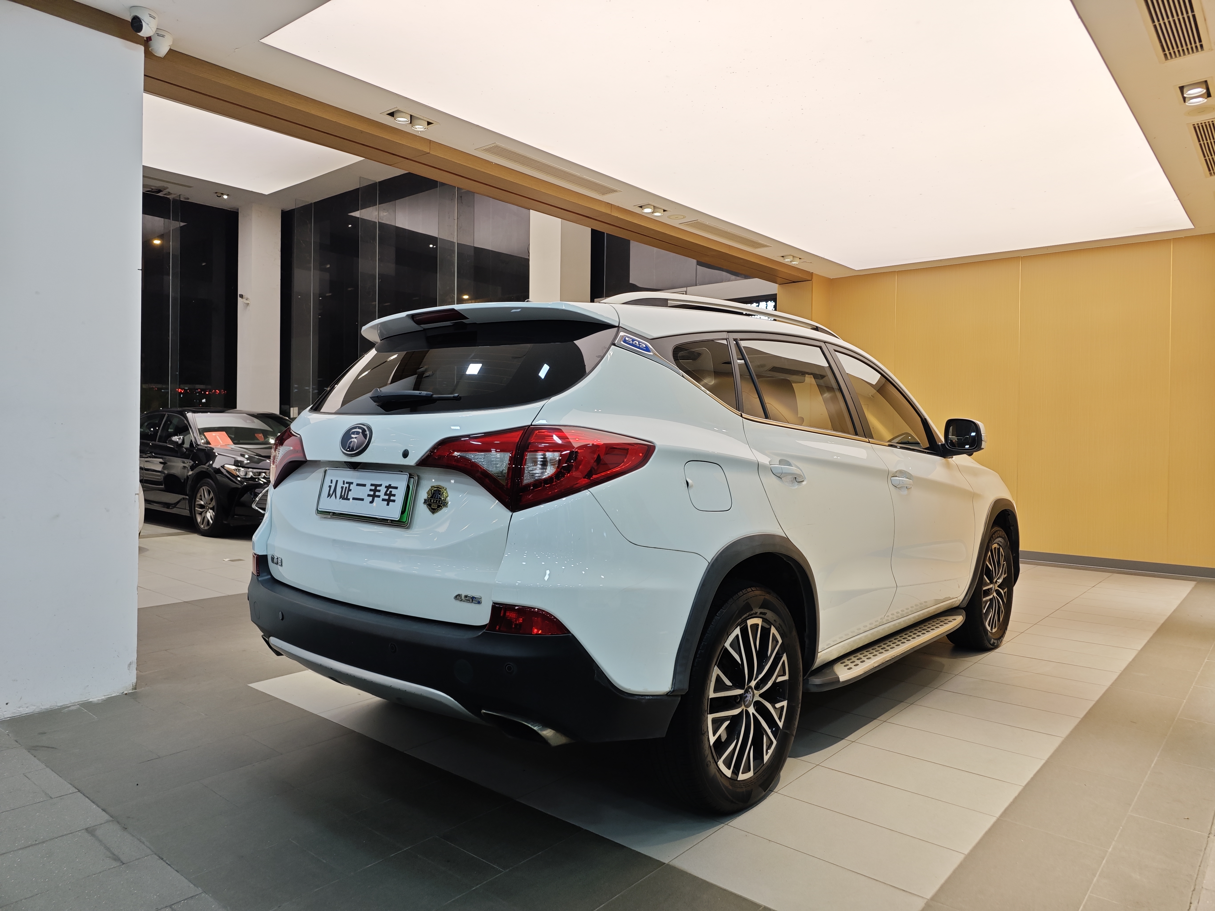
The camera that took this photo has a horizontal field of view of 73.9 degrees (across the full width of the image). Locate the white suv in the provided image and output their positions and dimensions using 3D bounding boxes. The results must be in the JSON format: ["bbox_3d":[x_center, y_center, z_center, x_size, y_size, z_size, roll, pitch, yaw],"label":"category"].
[{"bbox_3d":[0.674,0.238,4.148,1.870,1.690,4.580,1,1,41],"label":"white suv"}]

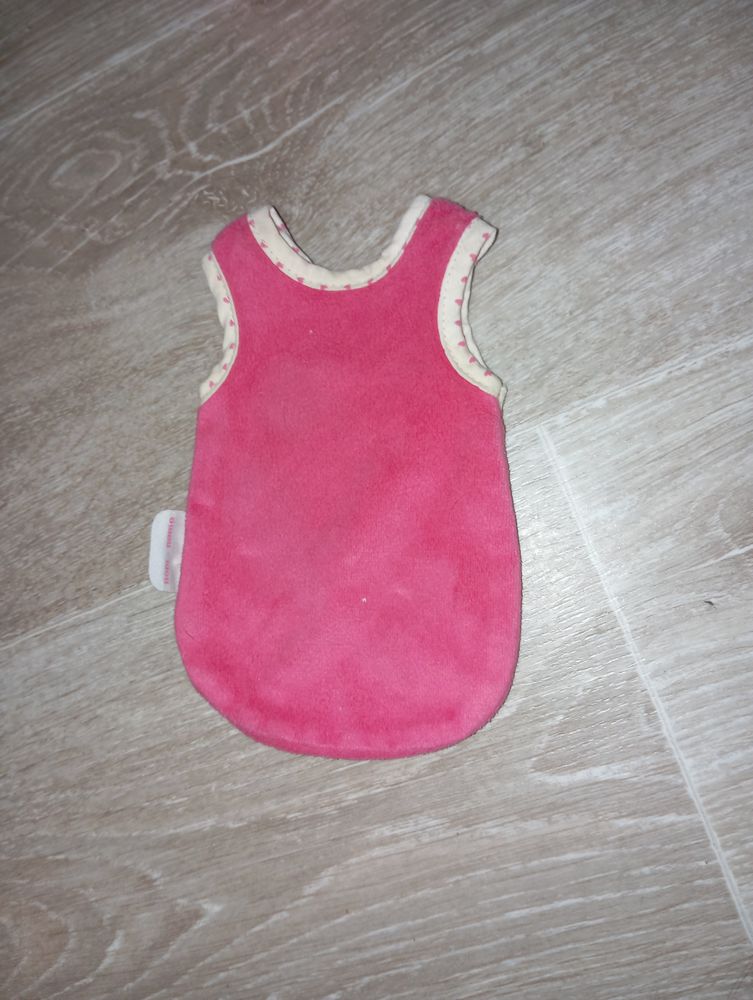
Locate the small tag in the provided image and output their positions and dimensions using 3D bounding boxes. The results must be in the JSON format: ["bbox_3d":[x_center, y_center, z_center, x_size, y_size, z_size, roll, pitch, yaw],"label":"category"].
[{"bbox_3d":[-0.093,0.023,0.360,0.017,0.003,0.038,5,93,15],"label":"small tag"}]

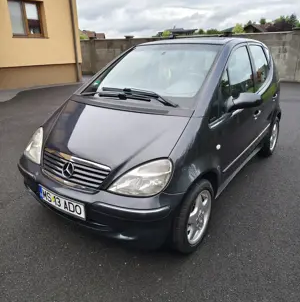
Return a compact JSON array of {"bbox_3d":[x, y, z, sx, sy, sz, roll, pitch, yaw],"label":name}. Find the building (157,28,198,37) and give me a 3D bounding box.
[{"bbox_3d":[5.698,-23.465,60.366,10.000,5.872,9.000,1,20,5],"label":"building"}]

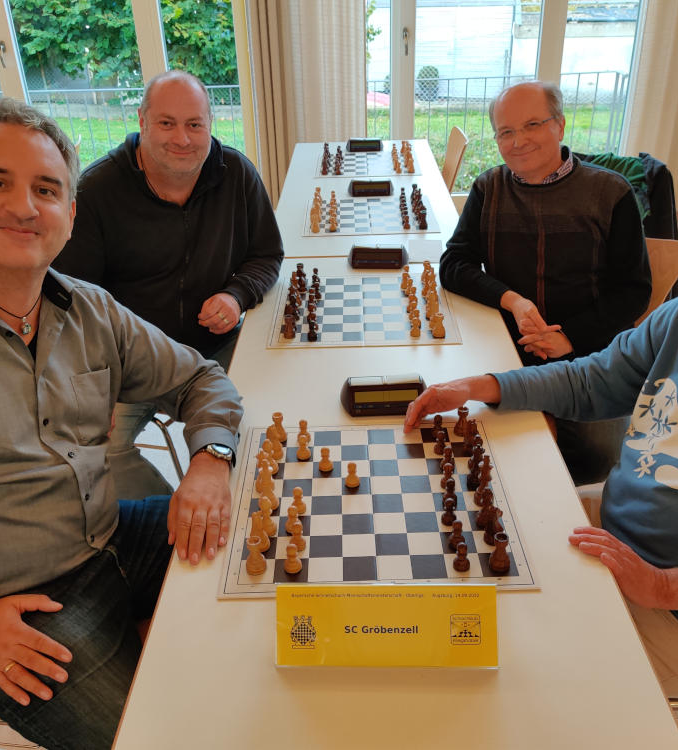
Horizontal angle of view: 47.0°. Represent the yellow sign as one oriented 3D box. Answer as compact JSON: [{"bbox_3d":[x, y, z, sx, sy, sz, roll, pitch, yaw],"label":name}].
[{"bbox_3d":[0.065,0.333,1.089,0.303,0.100,0.098,-1,28,3],"label":"yellow sign"}]

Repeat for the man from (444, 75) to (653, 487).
[{"bbox_3d":[0.496,-0.075,2.121,0.550,1.300,0.710,12,31,25],"label":"man"}]

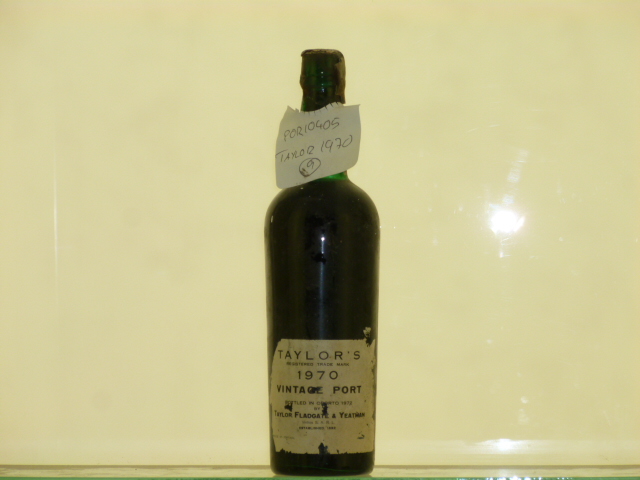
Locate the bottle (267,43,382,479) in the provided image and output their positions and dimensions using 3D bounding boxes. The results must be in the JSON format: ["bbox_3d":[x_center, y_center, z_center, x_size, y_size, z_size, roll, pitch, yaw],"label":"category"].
[{"bbox_3d":[0.002,0.016,2.215,0.081,0.296,0.081,0,1,3],"label":"bottle"}]

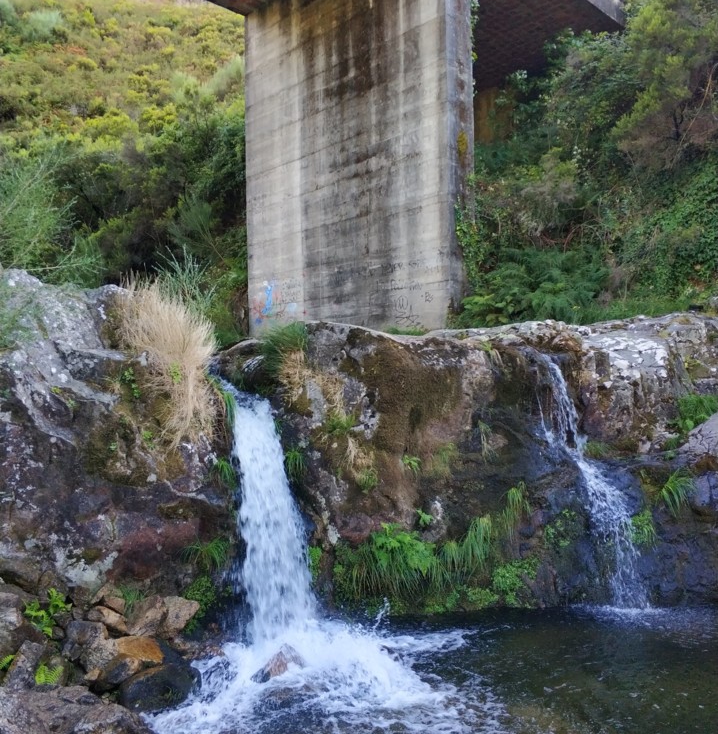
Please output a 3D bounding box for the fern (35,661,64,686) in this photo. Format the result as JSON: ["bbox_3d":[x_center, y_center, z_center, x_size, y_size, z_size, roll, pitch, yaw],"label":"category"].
[{"bbox_3d":[-1.862,1.844,4.500,0.180,0.120,0.150,-1,2,-23],"label":"fern"}]

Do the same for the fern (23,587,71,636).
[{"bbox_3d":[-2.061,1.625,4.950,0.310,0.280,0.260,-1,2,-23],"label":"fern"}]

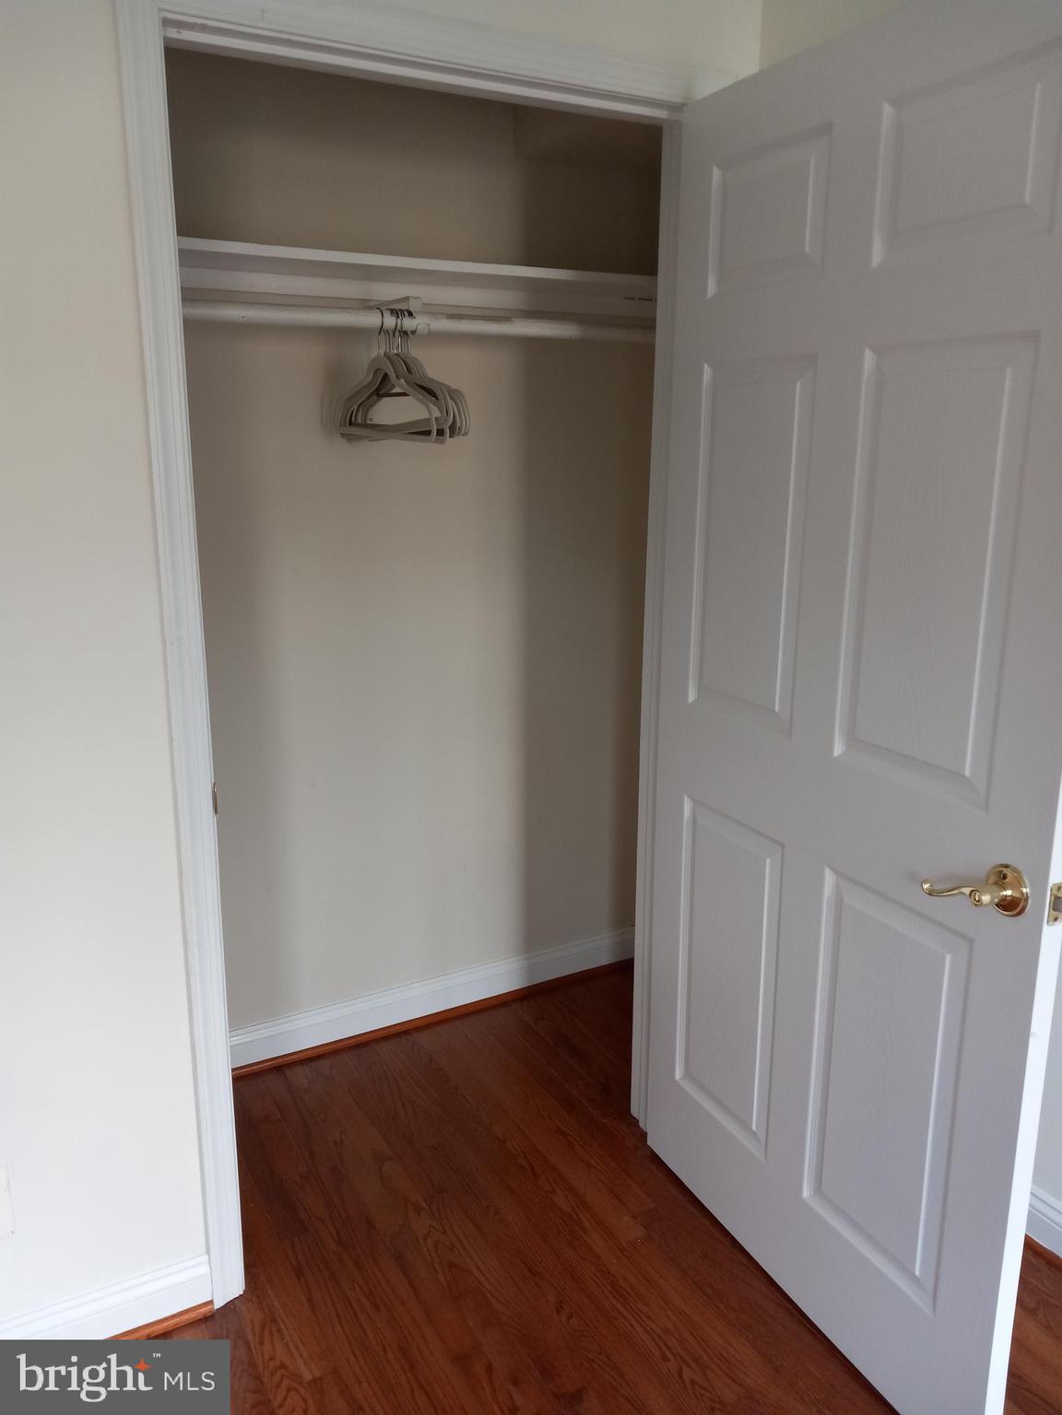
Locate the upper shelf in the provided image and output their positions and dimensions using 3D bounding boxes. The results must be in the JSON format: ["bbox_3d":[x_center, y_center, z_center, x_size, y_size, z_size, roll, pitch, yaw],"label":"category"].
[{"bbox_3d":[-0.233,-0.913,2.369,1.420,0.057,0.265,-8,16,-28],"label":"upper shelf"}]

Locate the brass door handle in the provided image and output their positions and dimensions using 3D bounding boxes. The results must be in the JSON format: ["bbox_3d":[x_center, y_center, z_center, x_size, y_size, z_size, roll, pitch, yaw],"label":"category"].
[{"bbox_3d":[0.577,0.233,1.448,0.062,0.066,0.133,-7,15,-25],"label":"brass door handle"}]

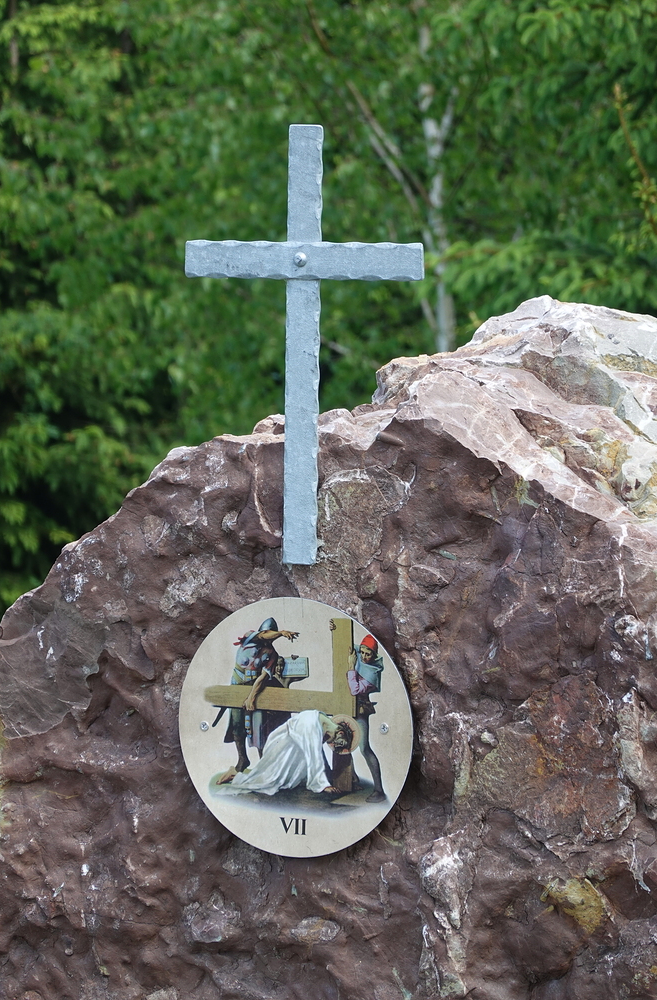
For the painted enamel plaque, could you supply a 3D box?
[{"bbox_3d":[-0.037,0.260,6.357,0.300,0.300,0.006,-1,4,26],"label":"painted enamel plaque"}]

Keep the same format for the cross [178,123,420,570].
[{"bbox_3d":[-0.029,-0.177,6.350,0.303,0.502,0.022,2,2,27],"label":"cross"}]

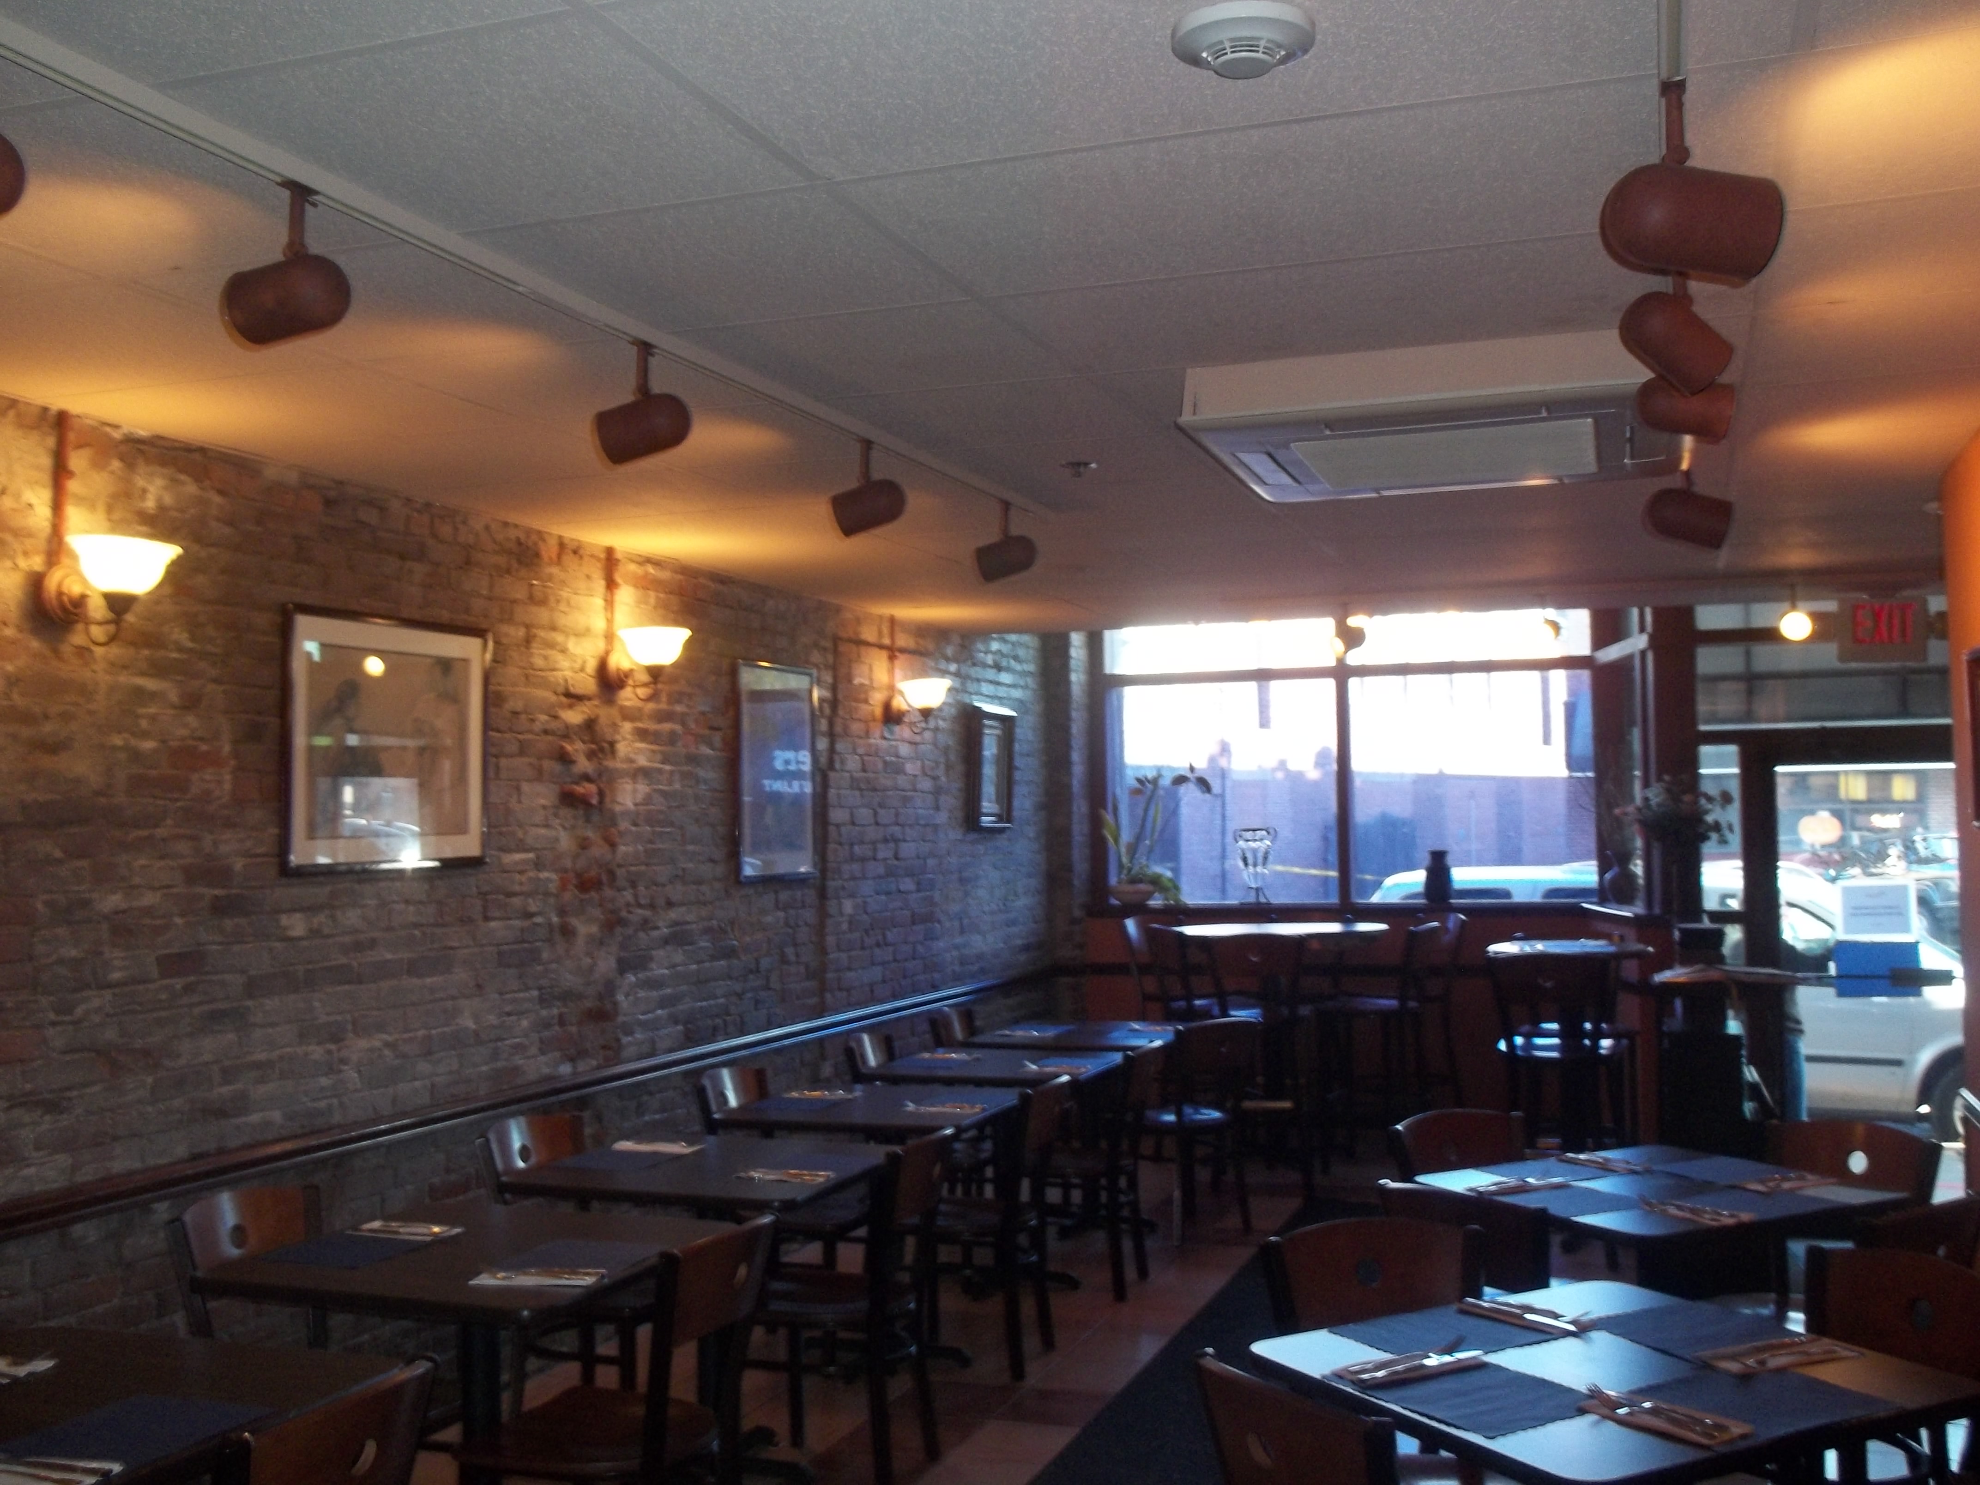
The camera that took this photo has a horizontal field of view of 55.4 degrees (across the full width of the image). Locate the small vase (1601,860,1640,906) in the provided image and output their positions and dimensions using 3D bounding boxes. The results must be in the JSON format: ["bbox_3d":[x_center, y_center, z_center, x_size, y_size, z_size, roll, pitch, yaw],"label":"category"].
[{"bbox_3d":[3.004,0.671,8.995,0.185,0.215,0.185,-2,-3,20],"label":"small vase"}]

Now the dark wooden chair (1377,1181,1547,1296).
[{"bbox_3d":[1.135,1.345,4.026,0.500,0.830,0.430,2,-3,-42],"label":"dark wooden chair"}]

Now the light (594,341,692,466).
[{"bbox_3d":[-0.622,-0.603,3.353,0.175,0.215,0.105,0,-2,4],"label":"light"}]

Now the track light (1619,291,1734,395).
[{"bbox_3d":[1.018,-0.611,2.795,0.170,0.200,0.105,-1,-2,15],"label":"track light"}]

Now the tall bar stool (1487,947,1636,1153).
[{"bbox_3d":[2.116,1.341,7.032,0.440,1.100,0.470,-2,-3,22],"label":"tall bar stool"}]

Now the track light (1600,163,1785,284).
[{"bbox_3d":[0.839,-0.620,2.256,0.220,0.133,0.133,9,-2,3],"label":"track light"}]

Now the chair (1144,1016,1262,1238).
[{"bbox_3d":[0.774,1.499,7.427,0.420,0.850,0.450,1,-3,-32],"label":"chair"}]

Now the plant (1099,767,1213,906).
[{"bbox_3d":[0.866,0.488,9.834,0.580,0.710,0.450,-2,-3,20],"label":"plant"}]

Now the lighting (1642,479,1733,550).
[{"bbox_3d":[1.678,-0.532,4.524,0.200,0.115,0.115,16,1,14],"label":"lighting"}]

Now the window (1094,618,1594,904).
[{"bbox_3d":[1.801,0.100,9.724,2.500,1.480,0.100,-2,-3,20],"label":"window"}]

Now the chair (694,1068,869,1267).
[{"bbox_3d":[-0.583,1.430,5.732,0.500,0.830,0.420,-2,-3,20],"label":"chair"}]

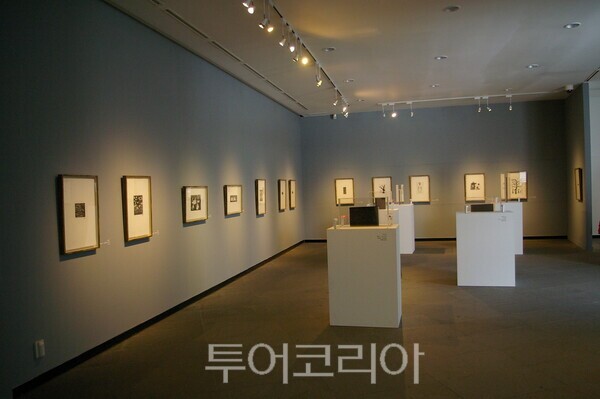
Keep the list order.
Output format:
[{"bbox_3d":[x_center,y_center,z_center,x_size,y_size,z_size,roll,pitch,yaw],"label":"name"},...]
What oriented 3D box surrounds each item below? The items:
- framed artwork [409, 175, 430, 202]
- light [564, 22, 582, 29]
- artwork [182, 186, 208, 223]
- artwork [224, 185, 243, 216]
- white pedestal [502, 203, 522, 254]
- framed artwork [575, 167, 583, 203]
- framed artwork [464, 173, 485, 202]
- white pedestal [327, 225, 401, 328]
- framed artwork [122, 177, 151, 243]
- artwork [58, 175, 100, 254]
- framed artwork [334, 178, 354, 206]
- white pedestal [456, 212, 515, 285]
[{"bbox_3d":[3.141,-0.272,11.733,0.504,0.701,0.050,-2,2,10],"label":"framed artwork"},{"bbox_3d":[3.386,-2.184,5.583,0.207,0.045,0.207,-2,2,15],"label":"light"},{"bbox_3d":[-1.427,0.061,6.178,0.050,0.471,0.642,-2,2,14],"label":"artwork"},{"bbox_3d":[-1.087,0.006,7.422,0.035,0.469,0.637,-2,2,15],"label":"artwork"},{"bbox_3d":[4.215,0.569,9.149,0.510,1.020,0.502,-2,2,16],"label":"white pedestal"},{"bbox_3d":[6.058,-0.295,9.748,0.050,0.702,0.438,-1,2,22],"label":"framed artwork"},{"bbox_3d":[4.473,-0.297,11.491,0.491,0.713,0.050,-2,2,10],"label":"framed artwork"},{"bbox_3d":[0.739,0.837,5.054,0.732,1.030,0.536,-2,2,14],"label":"white pedestal"},{"bbox_3d":[-1.751,0.092,4.875,0.035,0.679,0.454,-2,2,15],"label":"framed artwork"},{"bbox_3d":[-1.974,0.122,4.040,0.050,0.680,0.450,-2,2,14],"label":"artwork"},{"bbox_3d":[1.173,-0.203,11.714,0.473,0.688,0.035,-2,2,10],"label":"framed artwork"},{"bbox_3d":[2.678,0.698,6.553,0.750,1.028,0.502,-2,2,18],"label":"white pedestal"}]

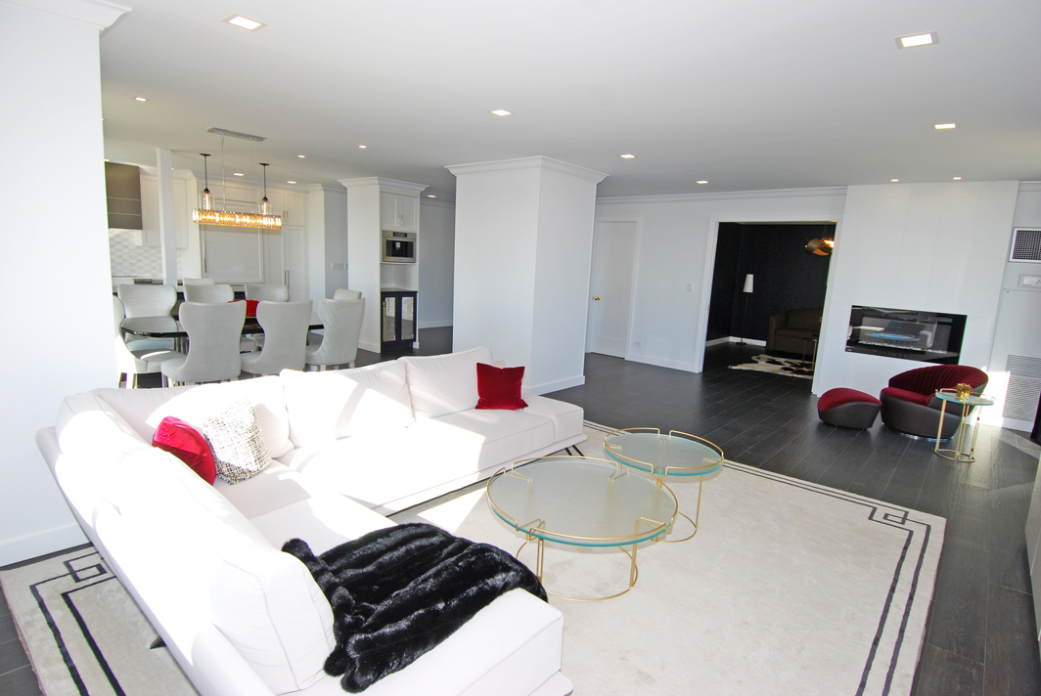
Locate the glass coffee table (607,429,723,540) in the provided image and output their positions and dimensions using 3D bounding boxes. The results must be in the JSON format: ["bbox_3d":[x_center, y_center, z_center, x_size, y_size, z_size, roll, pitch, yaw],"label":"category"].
[{"bbox_3d":[0.809,0.797,3.044,0.670,0.465,0.670,3,10,0],"label":"glass coffee table"}]

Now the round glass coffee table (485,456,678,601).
[{"bbox_3d":[0.290,0.892,2.596,0.920,0.385,0.920,3,10,0],"label":"round glass coffee table"}]

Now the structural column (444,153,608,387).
[{"bbox_3d":[0.000,-0.858,6.407,1.480,2.520,1.110,11,13,41],"label":"structural column"}]

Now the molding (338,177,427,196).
[{"bbox_3d":[-1.961,-2.336,7.586,0.870,0.120,0.930,11,13,39],"label":"molding"}]

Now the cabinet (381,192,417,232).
[{"bbox_3d":[-1.978,-2.052,7.909,0.500,0.520,0.620,11,13,41],"label":"cabinet"}]

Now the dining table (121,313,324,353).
[{"bbox_3d":[-2.839,0.089,5.388,1.250,0.750,2.080,11,13,41],"label":"dining table"}]

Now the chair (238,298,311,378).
[{"bbox_3d":[-2.206,0.077,4.805,0.680,1.030,0.560,11,13,41],"label":"chair"}]

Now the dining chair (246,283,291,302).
[{"bbox_3d":[-2.941,-0.218,6.314,0.680,1.030,0.560,11,13,41],"label":"dining chair"}]

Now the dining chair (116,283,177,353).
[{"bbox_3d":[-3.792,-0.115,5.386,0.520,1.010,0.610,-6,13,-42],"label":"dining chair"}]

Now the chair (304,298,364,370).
[{"bbox_3d":[-1.930,-0.001,5.194,0.520,1.010,0.610,-6,13,-42],"label":"chair"}]

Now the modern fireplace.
[{"bbox_3d":[4.208,-0.148,5.733,1.020,0.540,0.140,11,13,41],"label":"modern fireplace"}]

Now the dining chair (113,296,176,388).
[{"bbox_3d":[-3.252,0.051,4.569,0.610,1.010,0.520,-6,13,-42],"label":"dining chair"}]

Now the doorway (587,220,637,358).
[{"bbox_3d":[1.413,-0.878,8.045,0.700,2.060,0.120,11,13,39],"label":"doorway"}]

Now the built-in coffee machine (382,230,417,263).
[{"bbox_3d":[-1.911,-1.505,7.784,0.400,0.453,0.600,10,12,39],"label":"built-in coffee machine"}]

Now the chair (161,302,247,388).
[{"bbox_3d":[-2.627,0.122,4.434,0.680,1.030,0.560,11,13,41],"label":"chair"}]

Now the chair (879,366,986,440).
[{"bbox_3d":[4.076,0.464,5.098,0.800,0.640,0.820,-5,12,-35],"label":"chair"}]

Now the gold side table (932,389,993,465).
[{"bbox_3d":[3.684,0.669,4.371,0.390,0.540,0.390,11,13,41],"label":"gold side table"}]

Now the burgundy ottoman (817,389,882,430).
[{"bbox_3d":[3.233,0.567,5.115,0.500,0.370,0.430,11,13,39],"label":"burgundy ottoman"}]

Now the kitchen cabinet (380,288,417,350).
[{"bbox_3d":[-2.020,-0.436,7.978,0.600,0.900,0.650,11,13,39],"label":"kitchen cabinet"}]

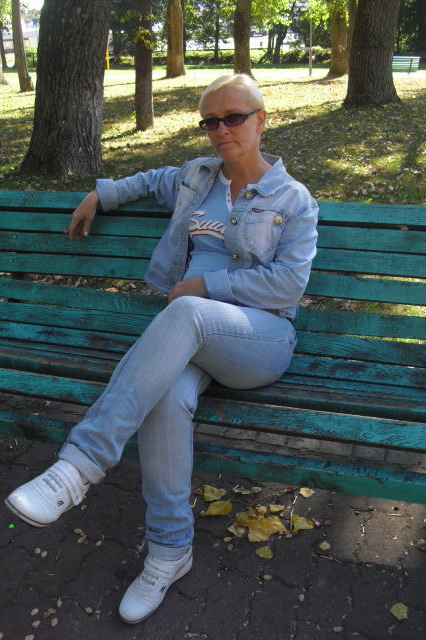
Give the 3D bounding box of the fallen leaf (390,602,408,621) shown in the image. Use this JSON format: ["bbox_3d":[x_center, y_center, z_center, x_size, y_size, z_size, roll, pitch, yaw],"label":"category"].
[{"bbox_3d":[0.489,0.768,1.754,0.046,0.008,0.055,-1,23,0],"label":"fallen leaf"}]

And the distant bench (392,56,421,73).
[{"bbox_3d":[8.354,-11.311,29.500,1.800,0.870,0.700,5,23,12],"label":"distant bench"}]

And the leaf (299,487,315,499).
[{"bbox_3d":[0.314,0.577,2.212,0.052,0.012,0.055,-1,23,0],"label":"leaf"}]

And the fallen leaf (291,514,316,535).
[{"bbox_3d":[0.278,0.630,2.045,0.075,0.018,0.090,-1,23,0],"label":"fallen leaf"}]

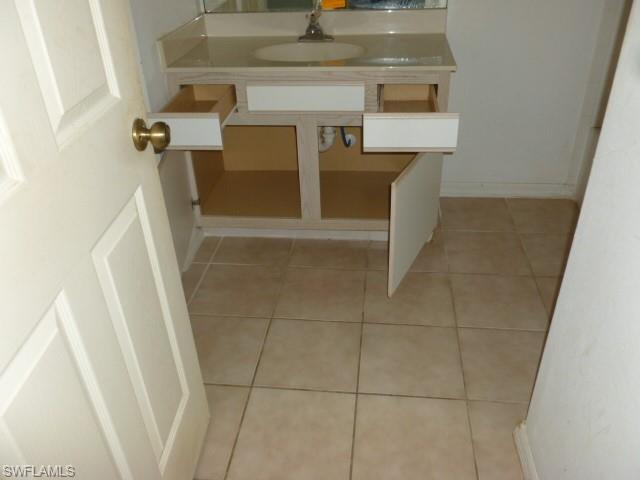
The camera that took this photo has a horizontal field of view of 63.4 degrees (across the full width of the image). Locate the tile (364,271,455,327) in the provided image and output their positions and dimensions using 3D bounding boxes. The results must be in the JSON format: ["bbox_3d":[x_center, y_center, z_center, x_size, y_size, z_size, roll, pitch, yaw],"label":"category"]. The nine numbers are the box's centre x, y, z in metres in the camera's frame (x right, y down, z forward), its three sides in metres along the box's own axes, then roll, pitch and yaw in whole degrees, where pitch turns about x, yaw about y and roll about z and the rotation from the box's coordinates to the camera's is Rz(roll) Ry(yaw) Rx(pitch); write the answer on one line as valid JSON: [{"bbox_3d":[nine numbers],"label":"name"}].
[{"bbox_3d":[0.341,0.222,2.003,0.330,0.010,0.330,2,33,7],"label":"tile"}]

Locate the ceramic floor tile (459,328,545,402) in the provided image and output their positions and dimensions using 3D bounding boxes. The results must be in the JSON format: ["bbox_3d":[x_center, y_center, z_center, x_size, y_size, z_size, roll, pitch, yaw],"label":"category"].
[{"bbox_3d":[0.633,0.410,1.688,0.330,0.010,0.330,2,33,7],"label":"ceramic floor tile"}]

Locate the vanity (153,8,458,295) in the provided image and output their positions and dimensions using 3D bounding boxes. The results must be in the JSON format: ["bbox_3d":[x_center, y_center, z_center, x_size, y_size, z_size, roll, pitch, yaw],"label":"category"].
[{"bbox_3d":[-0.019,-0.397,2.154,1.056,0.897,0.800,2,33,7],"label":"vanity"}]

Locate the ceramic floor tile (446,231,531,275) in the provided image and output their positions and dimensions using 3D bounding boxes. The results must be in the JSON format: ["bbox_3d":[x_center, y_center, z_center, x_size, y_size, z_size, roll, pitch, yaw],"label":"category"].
[{"bbox_3d":[0.712,0.055,2.236,0.330,0.010,0.330,2,33,7],"label":"ceramic floor tile"}]

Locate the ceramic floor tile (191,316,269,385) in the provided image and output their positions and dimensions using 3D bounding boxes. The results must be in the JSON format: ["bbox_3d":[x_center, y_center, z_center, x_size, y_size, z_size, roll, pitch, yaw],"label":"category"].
[{"bbox_3d":[-0.357,0.372,1.779,0.326,0.010,0.326,2,32,7],"label":"ceramic floor tile"}]

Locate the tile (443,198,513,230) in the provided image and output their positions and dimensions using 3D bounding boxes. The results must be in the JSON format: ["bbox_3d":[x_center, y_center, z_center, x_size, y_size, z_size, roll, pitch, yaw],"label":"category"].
[{"bbox_3d":[0.751,-0.123,2.510,0.330,0.010,0.330,2,33,7],"label":"tile"}]

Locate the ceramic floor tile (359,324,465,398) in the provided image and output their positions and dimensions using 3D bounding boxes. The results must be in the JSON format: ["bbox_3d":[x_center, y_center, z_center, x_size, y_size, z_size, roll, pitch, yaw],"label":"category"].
[{"bbox_3d":[0.302,0.400,1.729,0.330,0.010,0.330,2,33,7],"label":"ceramic floor tile"}]

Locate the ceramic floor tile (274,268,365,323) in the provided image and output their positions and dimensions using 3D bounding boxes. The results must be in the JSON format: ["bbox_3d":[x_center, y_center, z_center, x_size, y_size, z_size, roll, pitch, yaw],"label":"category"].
[{"bbox_3d":[0.010,0.212,2.044,0.330,0.010,0.330,2,33,7],"label":"ceramic floor tile"}]

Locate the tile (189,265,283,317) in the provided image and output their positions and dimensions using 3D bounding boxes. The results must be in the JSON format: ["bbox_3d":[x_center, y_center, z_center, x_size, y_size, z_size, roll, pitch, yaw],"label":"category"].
[{"bbox_3d":[-0.318,0.197,2.056,0.326,0.010,0.326,2,32,7],"label":"tile"}]

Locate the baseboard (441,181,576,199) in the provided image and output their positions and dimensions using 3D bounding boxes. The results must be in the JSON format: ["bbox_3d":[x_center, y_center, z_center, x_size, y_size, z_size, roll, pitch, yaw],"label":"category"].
[{"bbox_3d":[0.916,-0.248,2.594,0.706,0.085,0.014,2,32,7],"label":"baseboard"}]

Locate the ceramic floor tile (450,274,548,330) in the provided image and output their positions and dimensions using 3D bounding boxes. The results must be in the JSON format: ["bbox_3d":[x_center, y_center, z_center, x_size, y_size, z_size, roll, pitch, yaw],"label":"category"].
[{"bbox_3d":[0.664,0.230,1.937,0.326,0.010,0.326,2,32,7],"label":"ceramic floor tile"}]

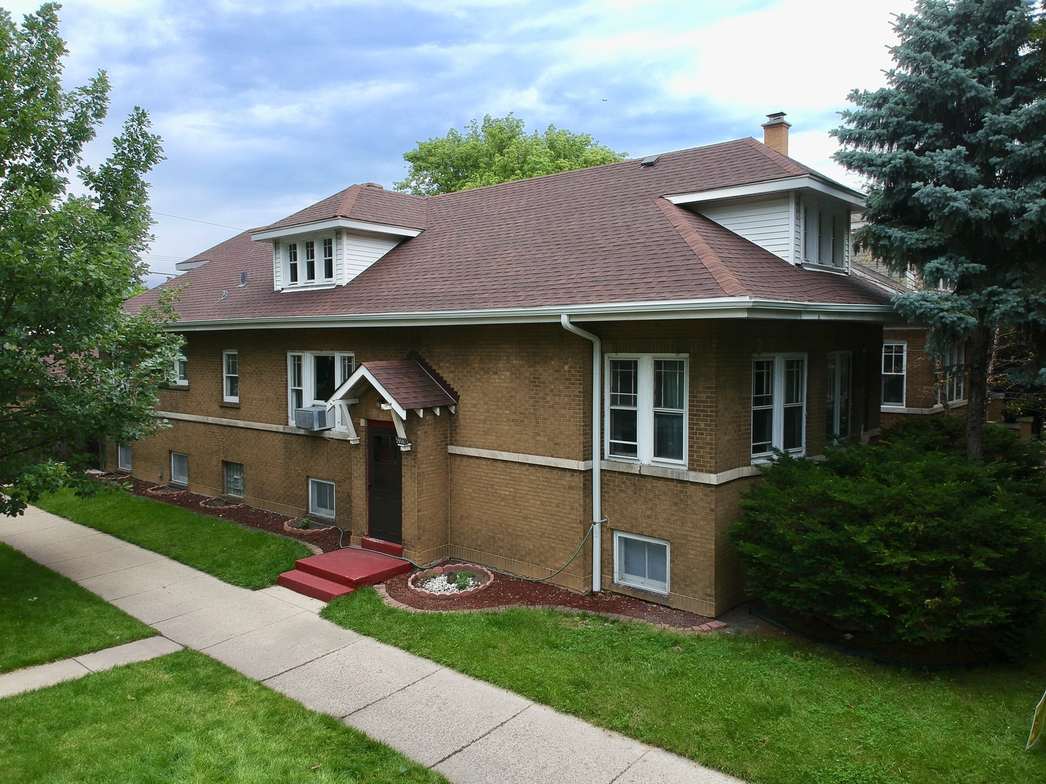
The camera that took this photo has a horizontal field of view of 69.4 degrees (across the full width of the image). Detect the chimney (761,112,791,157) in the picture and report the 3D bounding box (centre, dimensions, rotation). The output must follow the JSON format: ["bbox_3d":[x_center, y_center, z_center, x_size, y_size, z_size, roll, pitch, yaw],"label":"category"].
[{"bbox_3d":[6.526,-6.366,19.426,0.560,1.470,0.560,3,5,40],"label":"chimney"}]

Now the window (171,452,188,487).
[{"bbox_3d":[-9.526,2.123,20.984,0.938,0.859,0.100,3,5,40],"label":"window"}]

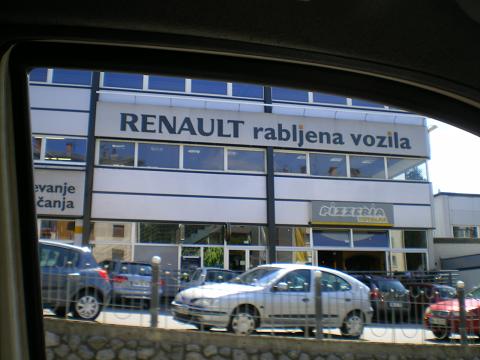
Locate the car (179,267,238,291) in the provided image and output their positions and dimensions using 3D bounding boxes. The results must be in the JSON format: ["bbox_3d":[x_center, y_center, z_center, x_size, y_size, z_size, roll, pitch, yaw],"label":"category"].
[{"bbox_3d":[-1.050,3.870,18.750,1.690,1.450,4.000,6,-12,-17],"label":"car"}]

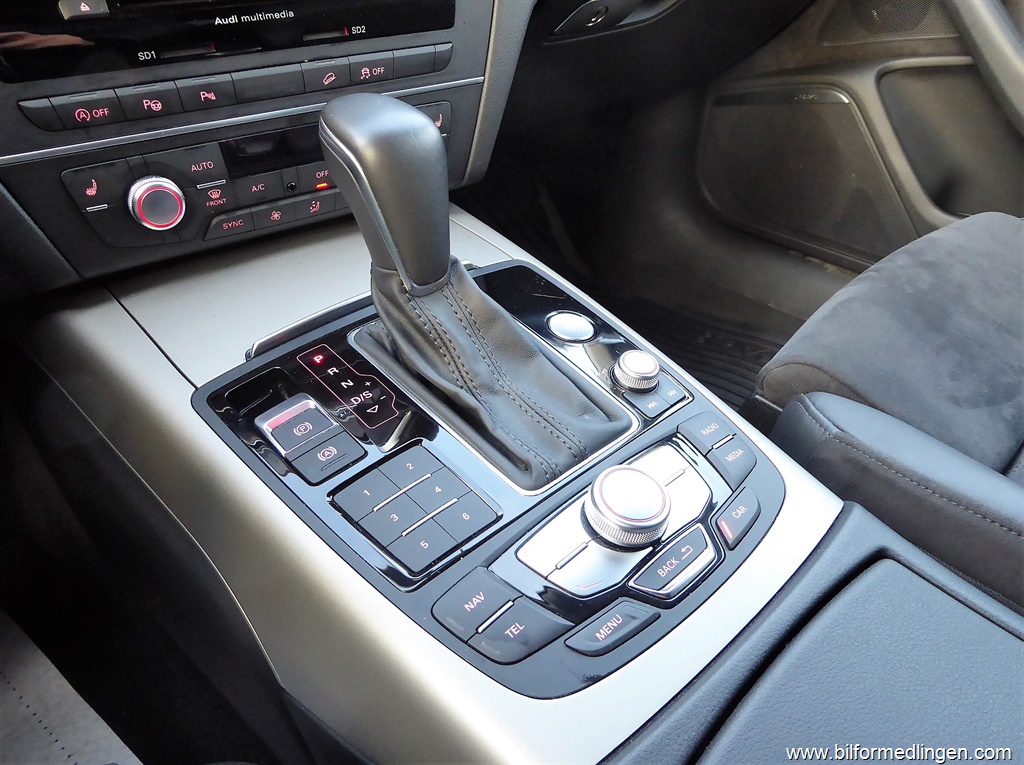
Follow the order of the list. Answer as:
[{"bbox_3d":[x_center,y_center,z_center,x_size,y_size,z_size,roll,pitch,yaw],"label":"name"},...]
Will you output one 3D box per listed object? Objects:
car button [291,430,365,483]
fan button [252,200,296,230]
[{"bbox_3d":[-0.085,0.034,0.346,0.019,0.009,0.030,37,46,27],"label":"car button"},{"bbox_3d":[-0.138,-0.098,0.427,0.026,0.013,0.009,-23,36,-29],"label":"fan button"}]

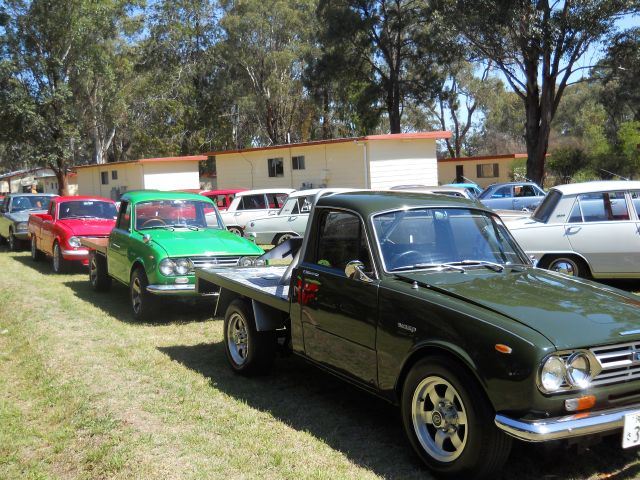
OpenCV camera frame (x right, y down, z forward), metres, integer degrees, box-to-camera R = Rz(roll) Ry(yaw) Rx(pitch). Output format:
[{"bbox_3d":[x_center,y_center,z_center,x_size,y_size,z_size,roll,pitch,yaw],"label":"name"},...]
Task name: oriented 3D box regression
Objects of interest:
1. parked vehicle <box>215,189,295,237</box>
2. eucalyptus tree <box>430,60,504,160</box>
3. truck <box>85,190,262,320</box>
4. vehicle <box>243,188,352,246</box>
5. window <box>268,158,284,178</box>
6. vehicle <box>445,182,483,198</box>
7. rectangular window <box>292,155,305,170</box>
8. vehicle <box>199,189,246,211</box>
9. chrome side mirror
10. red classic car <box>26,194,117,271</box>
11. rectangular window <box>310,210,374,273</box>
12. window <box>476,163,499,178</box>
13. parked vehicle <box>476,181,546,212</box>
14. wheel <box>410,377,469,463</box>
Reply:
[{"bbox_3d":[-1.010,-0.595,17.561,4.080,1.390,1.500,-3,5,0],"label":"parked vehicle"},{"bbox_3d":[10.800,-7.600,50.000,6.000,10.800,6.000,-1,4,0],"label":"eucalyptus tree"},{"bbox_3d":[-2.125,0.057,9.441,1.560,1.460,3.950,-5,6,-30],"label":"truck"},{"bbox_3d":[0.500,-0.440,15.500,4.100,1.410,1.530,-1,4,2],"label":"vehicle"},{"bbox_3d":[-2.026,-3.311,31.500,0.100,0.860,1.220,-7,7,-42],"label":"window"},{"bbox_3d":[4.821,-1.169,23.060,4.080,1.380,1.500,-3,5,-8],"label":"vehicle"},{"bbox_3d":[-0.914,-3.325,29.500,0.100,0.600,1.200,-3,5,-28],"label":"rectangular window"},{"bbox_3d":[-2.370,-0.808,20.461,4.080,1.390,1.500,-3,5,0],"label":"vehicle"},{"bbox_3d":[0.220,0.180,3.900,0.130,0.120,0.100,-2,6,-30],"label":"chrome side mirror"},{"bbox_3d":[-4.977,-0.232,14.240,1.520,1.420,3.980,-6,6,-32],"label":"red classic car"},{"bbox_3d":[0.145,0.005,4.309,0.060,0.380,0.730,16,-3,-31],"label":"rectangular window"},{"bbox_3d":[12.033,-4.906,49.000,0.100,0.970,1.850,-7,7,-41],"label":"window"},{"bbox_3d":[5.710,-1.039,20.458,4.050,1.340,1.500,-4,5,-12],"label":"parked vehicle"},{"bbox_3d":[0.649,0.885,3.423,0.170,0.420,0.420,-2,4,-30],"label":"wheel"}]

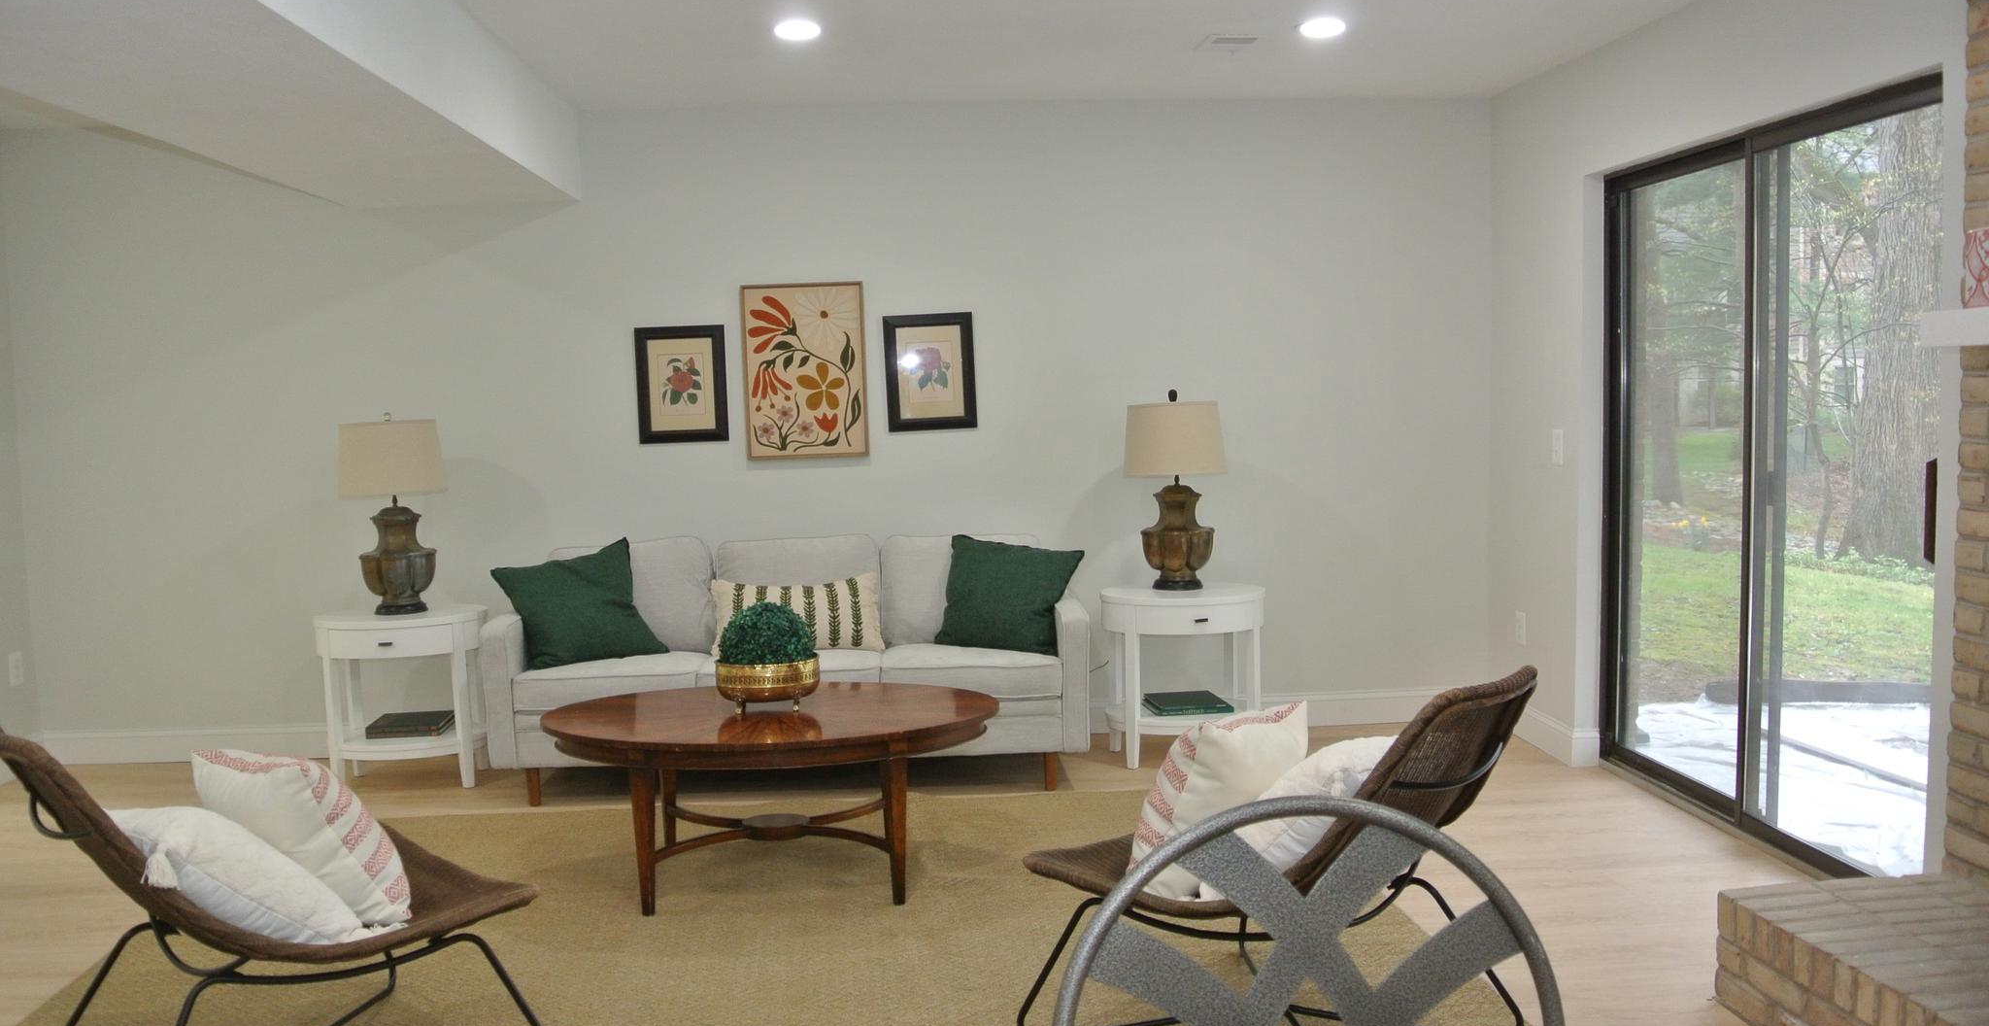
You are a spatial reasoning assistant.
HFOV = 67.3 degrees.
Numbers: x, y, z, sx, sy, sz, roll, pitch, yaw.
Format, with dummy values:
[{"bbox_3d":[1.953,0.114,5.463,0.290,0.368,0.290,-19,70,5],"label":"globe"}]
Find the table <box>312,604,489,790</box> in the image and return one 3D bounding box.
[{"bbox_3d":[-2.096,0.658,5.319,0.590,0.600,0.440,-2,4,-4],"label":"table"}]

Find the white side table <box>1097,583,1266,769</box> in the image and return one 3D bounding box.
[{"bbox_3d":[0.694,0.588,5.448,0.600,0.600,0.440,-2,4,-4],"label":"white side table"}]

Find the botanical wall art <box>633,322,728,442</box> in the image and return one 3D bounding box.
[{"bbox_3d":[-1.179,-0.485,5.649,0.333,0.434,0.025,-2,4,-4],"label":"botanical wall art"}]

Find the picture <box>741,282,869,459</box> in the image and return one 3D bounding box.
[{"bbox_3d":[-0.717,-0.538,5.671,0.457,0.661,0.030,-2,4,-4],"label":"picture"}]

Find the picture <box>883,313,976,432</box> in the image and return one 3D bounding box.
[{"bbox_3d":[-0.242,-0.536,5.707,0.337,0.441,0.025,-2,4,-4],"label":"picture"}]

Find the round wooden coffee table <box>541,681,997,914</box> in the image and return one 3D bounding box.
[{"bbox_3d":[-0.615,0.786,4.181,1.260,0.460,0.810,-2,4,-4],"label":"round wooden coffee table"}]

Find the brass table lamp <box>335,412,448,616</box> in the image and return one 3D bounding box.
[{"bbox_3d":[-2.134,0.004,5.297,0.380,0.710,0.370,-2,4,-4],"label":"brass table lamp"}]

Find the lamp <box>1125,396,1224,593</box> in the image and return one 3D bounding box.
[{"bbox_3d":[0.662,-0.080,5.465,0.375,0.730,0.365,-2,4,-4],"label":"lamp"}]

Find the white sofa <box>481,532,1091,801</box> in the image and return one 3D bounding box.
[{"bbox_3d":[-0.703,0.513,5.315,1.990,0.830,0.830,-2,4,-4],"label":"white sofa"}]

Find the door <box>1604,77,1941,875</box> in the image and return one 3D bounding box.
[{"bbox_3d":[2.236,-0.069,4.319,0.110,2.030,1.810,-2,4,-4],"label":"door"}]

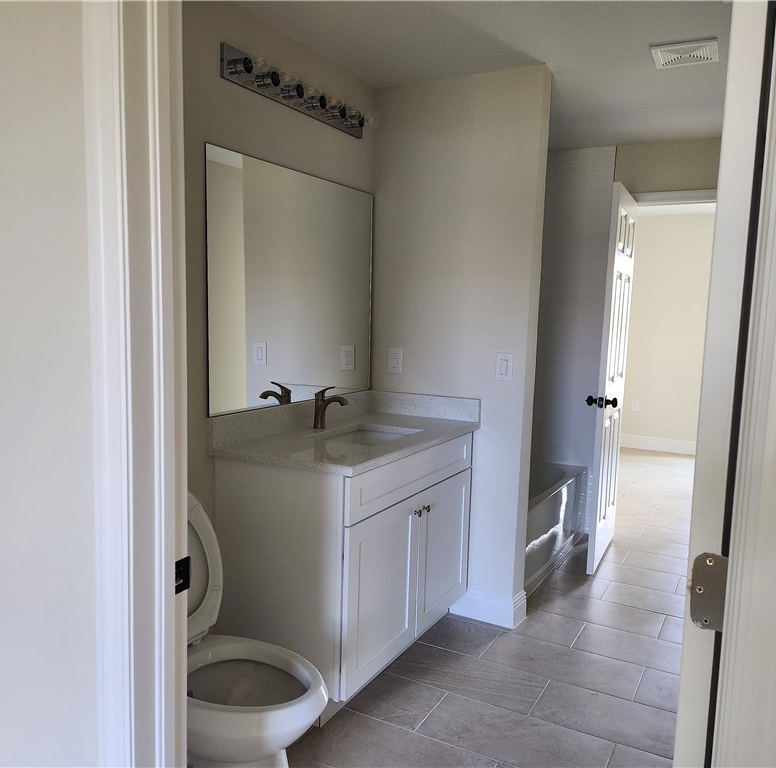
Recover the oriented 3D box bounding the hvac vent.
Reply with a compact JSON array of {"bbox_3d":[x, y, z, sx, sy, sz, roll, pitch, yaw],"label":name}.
[{"bbox_3d":[1.143,-1.261,2.722,0.235,0.020,0.238,5,7,28],"label":"hvac vent"}]

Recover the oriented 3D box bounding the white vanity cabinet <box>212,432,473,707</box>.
[{"bbox_3d":[-0.127,0.666,2.885,0.550,0.870,1.085,5,7,28],"label":"white vanity cabinet"}]

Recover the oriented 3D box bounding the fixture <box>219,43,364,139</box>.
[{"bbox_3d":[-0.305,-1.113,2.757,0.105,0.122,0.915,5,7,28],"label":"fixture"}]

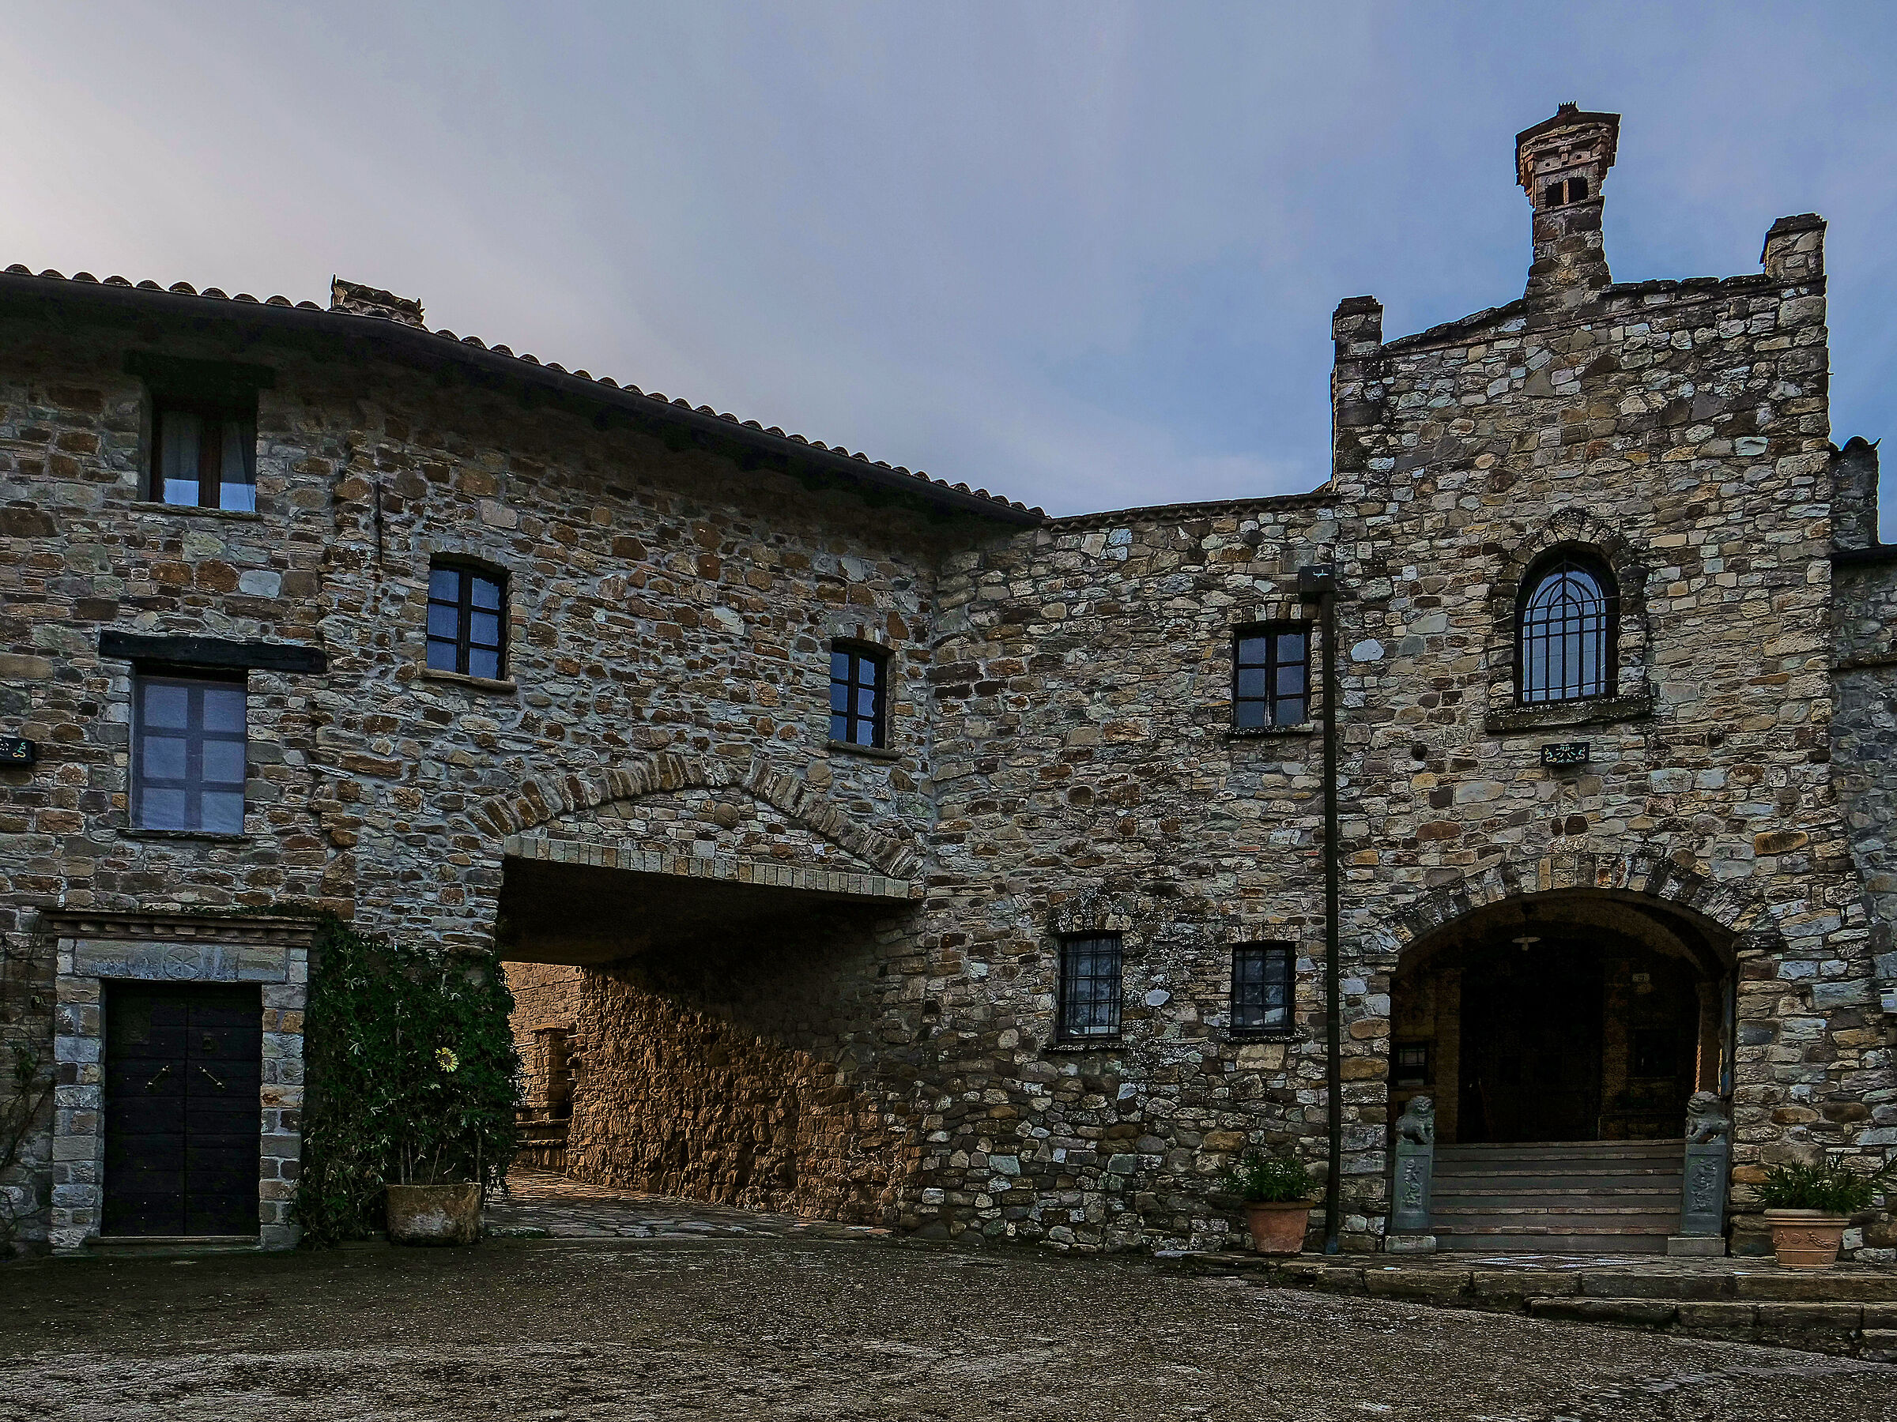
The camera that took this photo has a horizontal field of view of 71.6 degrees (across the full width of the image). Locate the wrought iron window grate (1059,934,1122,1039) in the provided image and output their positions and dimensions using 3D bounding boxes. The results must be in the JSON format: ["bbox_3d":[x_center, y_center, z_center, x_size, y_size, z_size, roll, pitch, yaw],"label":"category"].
[{"bbox_3d":[1.446,2.787,13.300,0.660,1.060,0.100,-1,-5,7],"label":"wrought iron window grate"}]

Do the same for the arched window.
[{"bbox_3d":[5.468,-0.734,11.637,0.770,1.270,0.100,-1,-5,16],"label":"arched window"}]

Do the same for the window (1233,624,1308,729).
[{"bbox_3d":[3.198,-0.338,13.050,0.730,1.030,0.130,-1,-5,9],"label":"window"}]

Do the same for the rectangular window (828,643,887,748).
[{"bbox_3d":[-0.907,-0.149,13.200,0.690,1.000,0.130,2,-5,-28],"label":"rectangular window"}]

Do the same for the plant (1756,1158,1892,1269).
[{"bbox_3d":[6.920,3.973,10.400,0.860,0.740,0.760,-1,-5,16],"label":"plant"}]

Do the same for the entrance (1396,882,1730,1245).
[{"bbox_3d":[5.406,3.163,11.575,2.650,2.980,0.600,-1,-5,16],"label":"entrance"}]

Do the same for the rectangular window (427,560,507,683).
[{"bbox_3d":[-3.871,-0.727,10.571,0.610,0.880,0.120,2,-5,-28],"label":"rectangular window"}]

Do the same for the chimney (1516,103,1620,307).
[{"bbox_3d":[5.934,-4.841,12.600,0.780,1.860,0.780,-1,-5,18],"label":"chimney"}]

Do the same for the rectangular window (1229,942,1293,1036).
[{"bbox_3d":[2.862,2.538,12.011,0.560,0.840,0.120,-1,-5,8],"label":"rectangular window"}]

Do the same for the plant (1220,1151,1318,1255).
[{"bbox_3d":[3.049,4.683,12.500,0.880,0.930,0.840,-1,-5,8],"label":"plant"}]

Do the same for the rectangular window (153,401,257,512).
[{"bbox_3d":[-6.040,-2.074,10.700,0.750,0.880,0.140,1,-5,-15],"label":"rectangular window"}]

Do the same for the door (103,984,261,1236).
[{"bbox_3d":[-6.175,3.219,10.600,1.110,2.000,0.130,1,-5,-15],"label":"door"}]

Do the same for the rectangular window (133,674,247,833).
[{"bbox_3d":[-5.676,0.316,9.839,0.730,1.140,0.120,1,-5,-14],"label":"rectangular window"}]

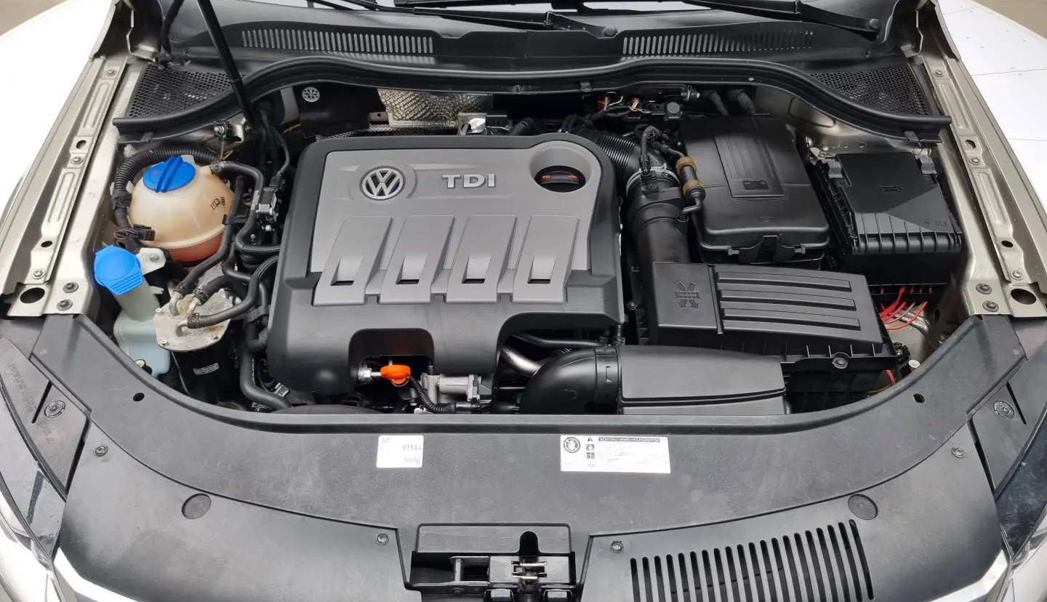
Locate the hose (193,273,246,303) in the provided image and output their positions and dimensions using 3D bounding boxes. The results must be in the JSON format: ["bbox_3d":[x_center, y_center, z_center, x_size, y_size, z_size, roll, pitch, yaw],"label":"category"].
[{"bbox_3d":[-0.437,-0.019,1.130,0.075,0.030,0.035,-11,49,-10],"label":"hose"}]

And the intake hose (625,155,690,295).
[{"bbox_3d":[0.195,-0.115,1.170,0.075,0.085,0.200,-2,56,-1],"label":"intake hose"}]

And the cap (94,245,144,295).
[{"bbox_3d":[-0.576,-0.045,1.120,0.065,0.040,0.065,-16,53,-12],"label":"cap"}]

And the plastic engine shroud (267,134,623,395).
[{"bbox_3d":[-0.097,-0.062,1.140,0.465,0.145,0.365,0,53,0],"label":"plastic engine shroud"}]

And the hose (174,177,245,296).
[{"bbox_3d":[-0.472,-0.100,1.190,0.065,0.050,0.175,3,58,2],"label":"hose"}]

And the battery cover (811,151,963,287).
[{"bbox_3d":[0.562,-0.131,1.240,0.178,0.115,0.200,3,53,2],"label":"battery cover"}]

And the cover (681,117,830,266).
[{"bbox_3d":[0.358,-0.179,1.255,0.192,0.100,0.275,0,52,0],"label":"cover"}]

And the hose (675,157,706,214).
[{"bbox_3d":[0.251,-0.173,1.180,0.040,0.042,0.085,-5,68,-2],"label":"hose"}]

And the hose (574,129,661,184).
[{"bbox_3d":[0.149,-0.233,1.260,0.125,0.070,0.070,34,60,23],"label":"hose"}]

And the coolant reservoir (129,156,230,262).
[{"bbox_3d":[-0.521,-0.140,1.195,0.146,0.150,0.146,0,53,0],"label":"coolant reservoir"}]

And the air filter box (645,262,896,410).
[{"bbox_3d":[0.336,0.051,1.135,0.330,0.160,0.170,3,53,2],"label":"air filter box"}]

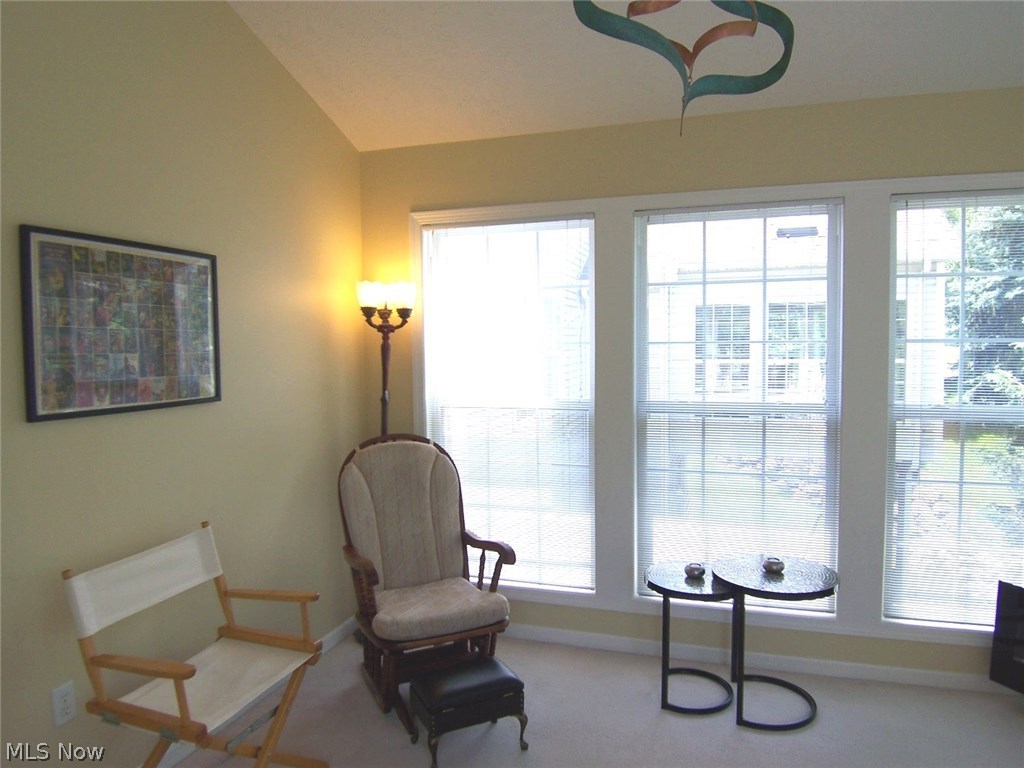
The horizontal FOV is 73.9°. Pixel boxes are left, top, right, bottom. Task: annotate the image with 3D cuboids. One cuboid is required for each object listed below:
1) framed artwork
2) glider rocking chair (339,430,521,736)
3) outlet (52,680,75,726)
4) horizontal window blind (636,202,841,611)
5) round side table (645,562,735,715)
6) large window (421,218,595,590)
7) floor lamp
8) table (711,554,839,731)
[{"bbox_3d":[-1.187,-0.181,2.162,0.028,0.526,0.748,0,3,16],"label":"framed artwork"},{"bbox_3d":[-0.354,0.778,2.853,0.640,1.070,0.720,-2,3,-24],"label":"glider rocking chair"},{"bbox_3d":[-1.268,0.909,1.934,0.010,0.114,0.071,0,3,16],"label":"outlet"},{"bbox_3d":[1.007,0.104,3.082,0.876,1.800,0.045,0,3,16],"label":"horizontal window blind"},{"bbox_3d":[0.757,1.055,2.838,0.402,0.499,0.402,0,3,16],"label":"round side table"},{"bbox_3d":[-0.017,0.095,3.374,0.872,1.800,0.045,0,3,16],"label":"large window"},{"bbox_3d":[-0.599,0.400,3.318,0.275,1.780,0.275,0,3,16],"label":"floor lamp"},{"bbox_3d":[1.058,1.035,2.766,0.479,0.540,0.479,0,3,16],"label":"table"}]

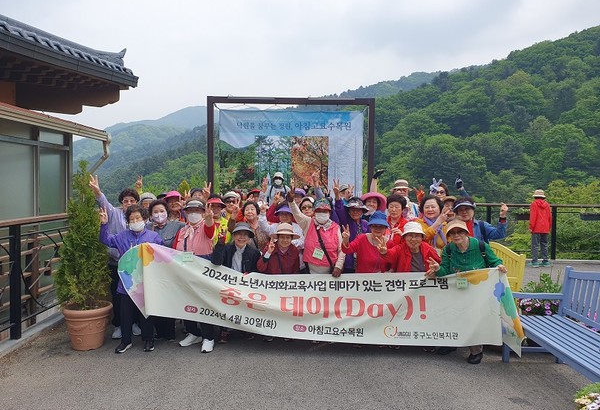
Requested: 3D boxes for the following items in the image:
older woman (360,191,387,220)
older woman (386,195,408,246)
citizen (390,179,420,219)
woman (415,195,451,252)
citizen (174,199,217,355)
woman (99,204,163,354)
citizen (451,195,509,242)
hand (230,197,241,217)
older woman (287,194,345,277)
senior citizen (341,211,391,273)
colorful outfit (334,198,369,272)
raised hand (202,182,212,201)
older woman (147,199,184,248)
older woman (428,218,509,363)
[{"bbox_3d":[0.898,0.628,5.430,0.480,1.560,0.340,0,2,6],"label":"older woman"},{"bbox_3d":[1.078,0.656,4.981,0.480,1.540,0.360,0,2,6],"label":"older woman"},{"bbox_3d":[1.304,0.548,5.677,0.500,1.700,0.340,0,2,9],"label":"citizen"},{"bbox_3d":[1.464,0.656,4.981,0.480,1.540,0.380,1,2,14],"label":"woman"},{"bbox_3d":[-1.084,0.714,4.632,0.470,1.530,0.420,0,2,-7],"label":"citizen"},{"bbox_3d":[-1.712,0.704,4.553,0.620,1.480,0.450,0,2,-6],"label":"woman"},{"bbox_3d":[2.012,0.686,5.081,0.660,1.550,0.450,0,2,6],"label":"citizen"},{"bbox_3d":[-0.701,0.022,4.900,0.100,0.190,0.080,0,2,-6],"label":"hand"},{"bbox_3d":[0.167,0.602,4.849,0.600,1.660,0.420,0,2,0],"label":"older woman"},{"bbox_3d":[0.724,0.761,4.834,0.560,1.420,0.460,0,2,3],"label":"senior citizen"},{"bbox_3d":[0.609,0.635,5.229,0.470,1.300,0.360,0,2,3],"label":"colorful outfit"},{"bbox_3d":[-1.067,-0.162,5.200,0.100,0.190,0.080,0,2,-6],"label":"raised hand"},{"bbox_3d":[-1.473,0.681,4.862,0.480,1.500,0.340,0,2,-7],"label":"older woman"},{"bbox_3d":[1.624,0.813,4.395,0.720,1.350,0.580,1,2,14],"label":"older woman"}]

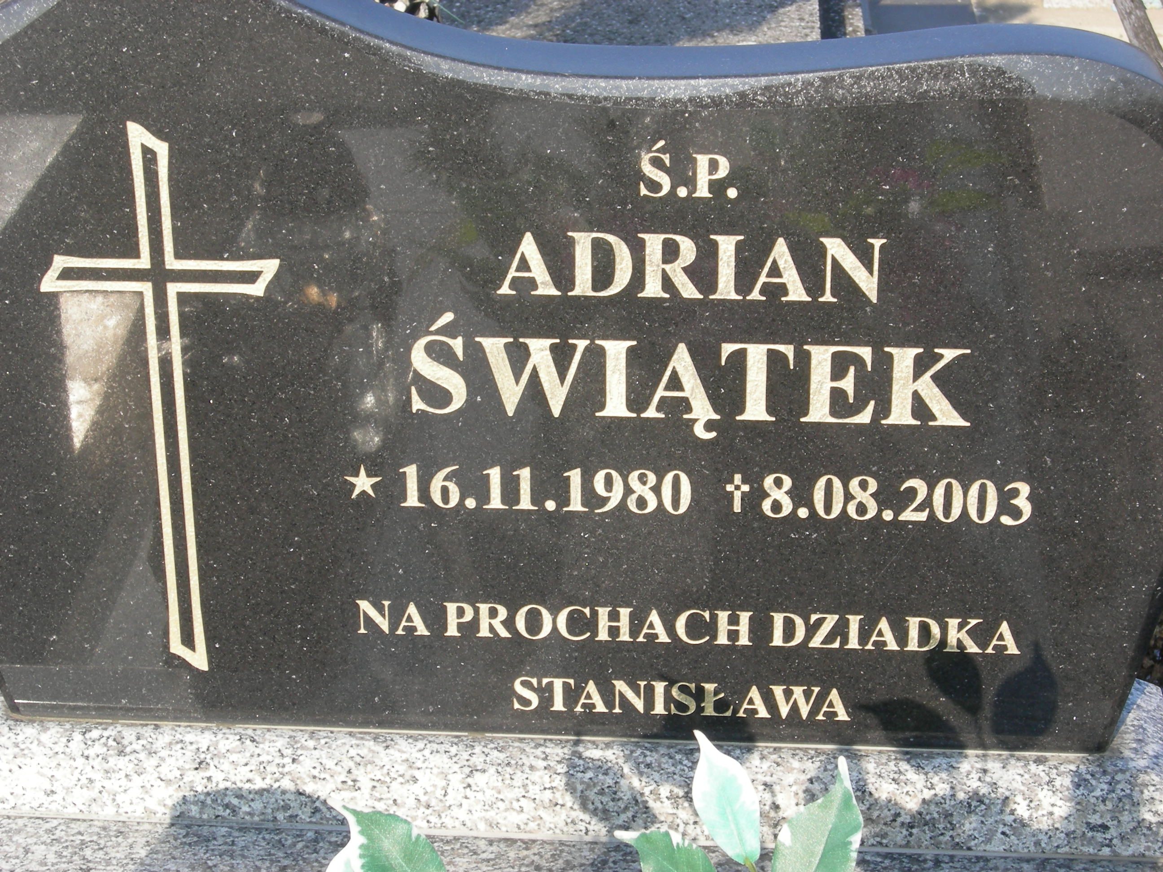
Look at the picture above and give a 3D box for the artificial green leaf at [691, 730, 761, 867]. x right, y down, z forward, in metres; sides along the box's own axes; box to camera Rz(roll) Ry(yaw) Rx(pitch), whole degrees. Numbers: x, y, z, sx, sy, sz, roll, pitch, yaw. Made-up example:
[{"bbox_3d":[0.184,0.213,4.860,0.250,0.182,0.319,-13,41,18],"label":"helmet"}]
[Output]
[{"bbox_3d":[0.070,0.175,1.385,0.032,0.070,0.014,-21,1,10],"label":"artificial green leaf"}]

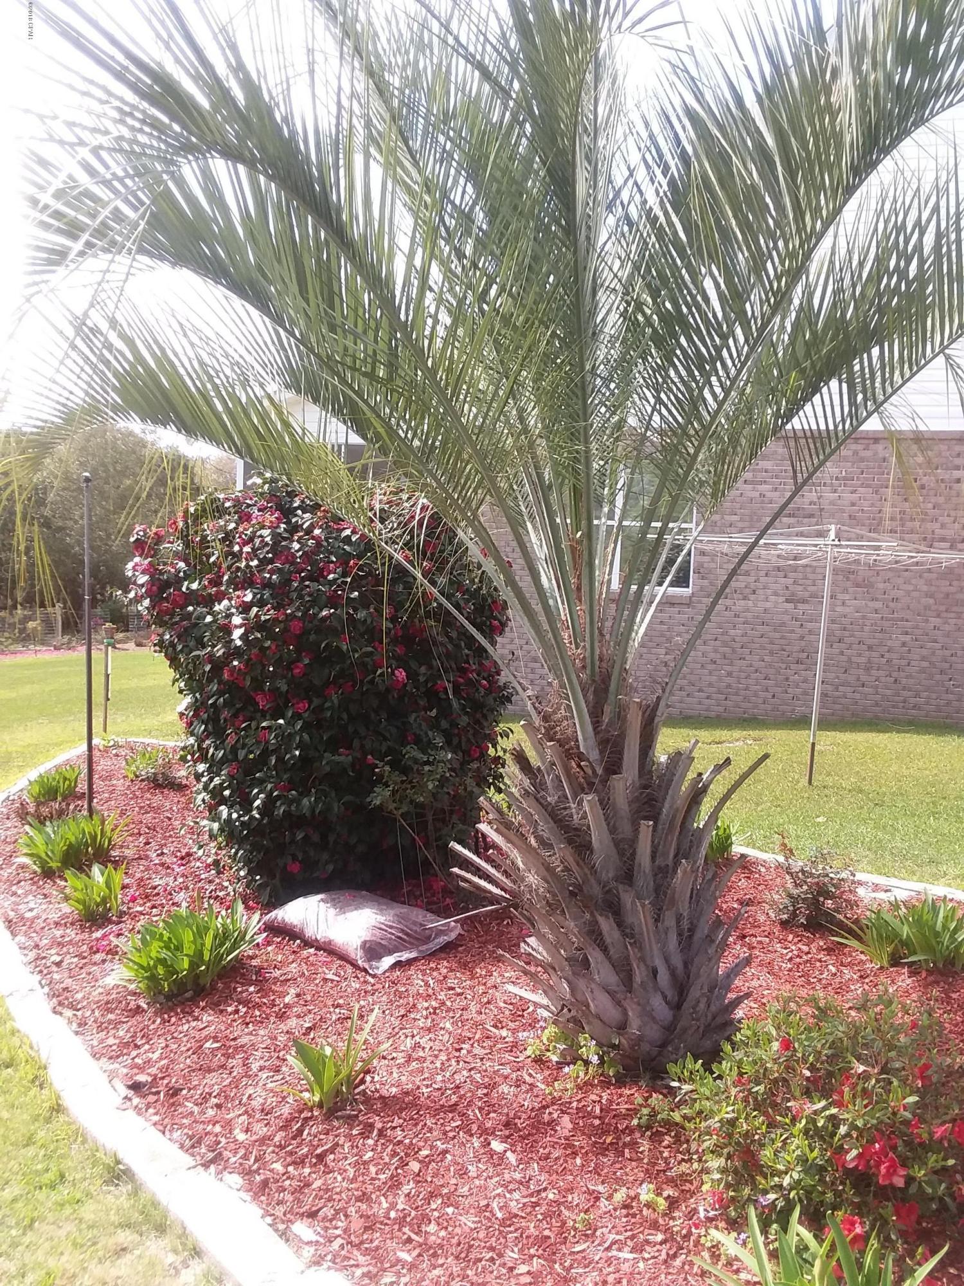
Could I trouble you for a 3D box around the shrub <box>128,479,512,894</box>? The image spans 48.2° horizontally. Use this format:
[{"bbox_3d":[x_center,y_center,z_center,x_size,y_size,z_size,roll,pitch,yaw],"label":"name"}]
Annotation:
[{"bbox_3d":[-0.719,0.121,4.953,1.800,1.830,1.650,2,5,-8],"label":"shrub"}]

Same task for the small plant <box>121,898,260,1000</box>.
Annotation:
[{"bbox_3d":[-0.993,1.022,3.662,0.460,0.250,0.340,-2,7,-39],"label":"small plant"}]

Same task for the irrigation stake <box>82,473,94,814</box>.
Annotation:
[{"bbox_3d":[-1.933,0.062,5.303,0.043,1.777,0.043,-1,6,-20],"label":"irrigation stake"}]

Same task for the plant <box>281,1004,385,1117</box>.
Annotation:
[{"bbox_3d":[-0.395,1.117,2.916,0.265,0.250,0.220,2,5,-7],"label":"plant"}]

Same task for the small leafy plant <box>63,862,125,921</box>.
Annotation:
[{"bbox_3d":[-1.541,0.964,4.301,0.235,0.200,0.200,1,6,-20],"label":"small leafy plant"}]

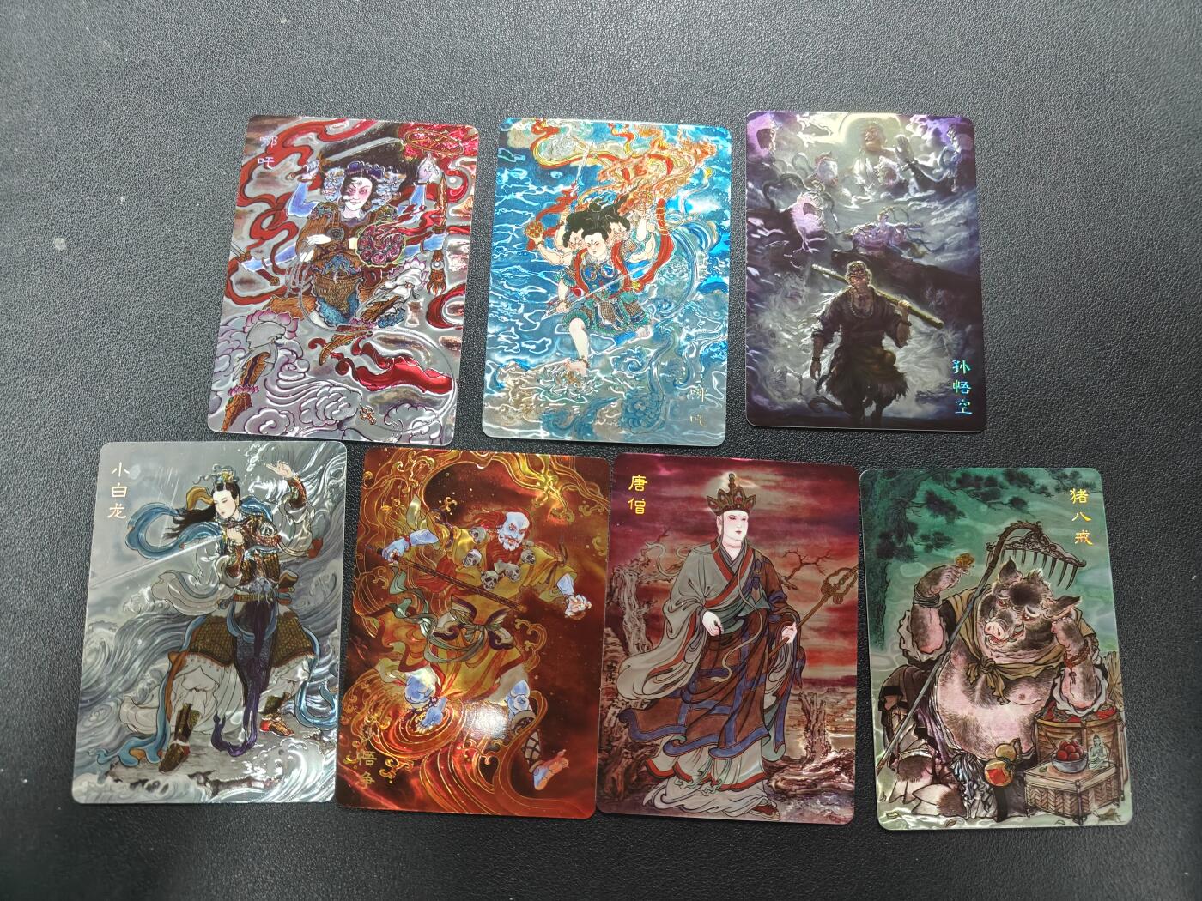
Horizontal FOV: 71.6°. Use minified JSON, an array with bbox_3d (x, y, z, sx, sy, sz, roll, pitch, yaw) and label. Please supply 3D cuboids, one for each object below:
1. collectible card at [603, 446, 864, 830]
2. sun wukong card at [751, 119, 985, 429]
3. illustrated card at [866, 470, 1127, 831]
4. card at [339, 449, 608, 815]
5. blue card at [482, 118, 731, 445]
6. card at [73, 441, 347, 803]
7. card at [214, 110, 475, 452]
[{"bbox_3d":[0.033,0.046,0.209,0.063,0.001,0.088,3,82,0],"label":"collectible card"},{"bbox_3d":[0.070,-0.049,0.223,0.063,0.001,0.088,1,82,-1],"label":"sun wukong card"},{"bbox_3d":[0.099,0.049,0.210,0.063,0.001,0.088,-1,82,-1],"label":"illustrated card"},{"bbox_3d":[-0.031,0.044,0.208,0.063,0.001,0.088,3,82,-1],"label":"card"},{"bbox_3d":[0.002,-0.046,0.221,0.063,0.001,0.088,2,82,-1],"label":"blue card"},{"bbox_3d":[-0.096,0.042,0.207,0.063,0.001,0.088,0,82,-1],"label":"card"},{"bbox_3d":[-0.067,-0.046,0.220,0.063,0.001,0.088,3,82,0],"label":"card"}]

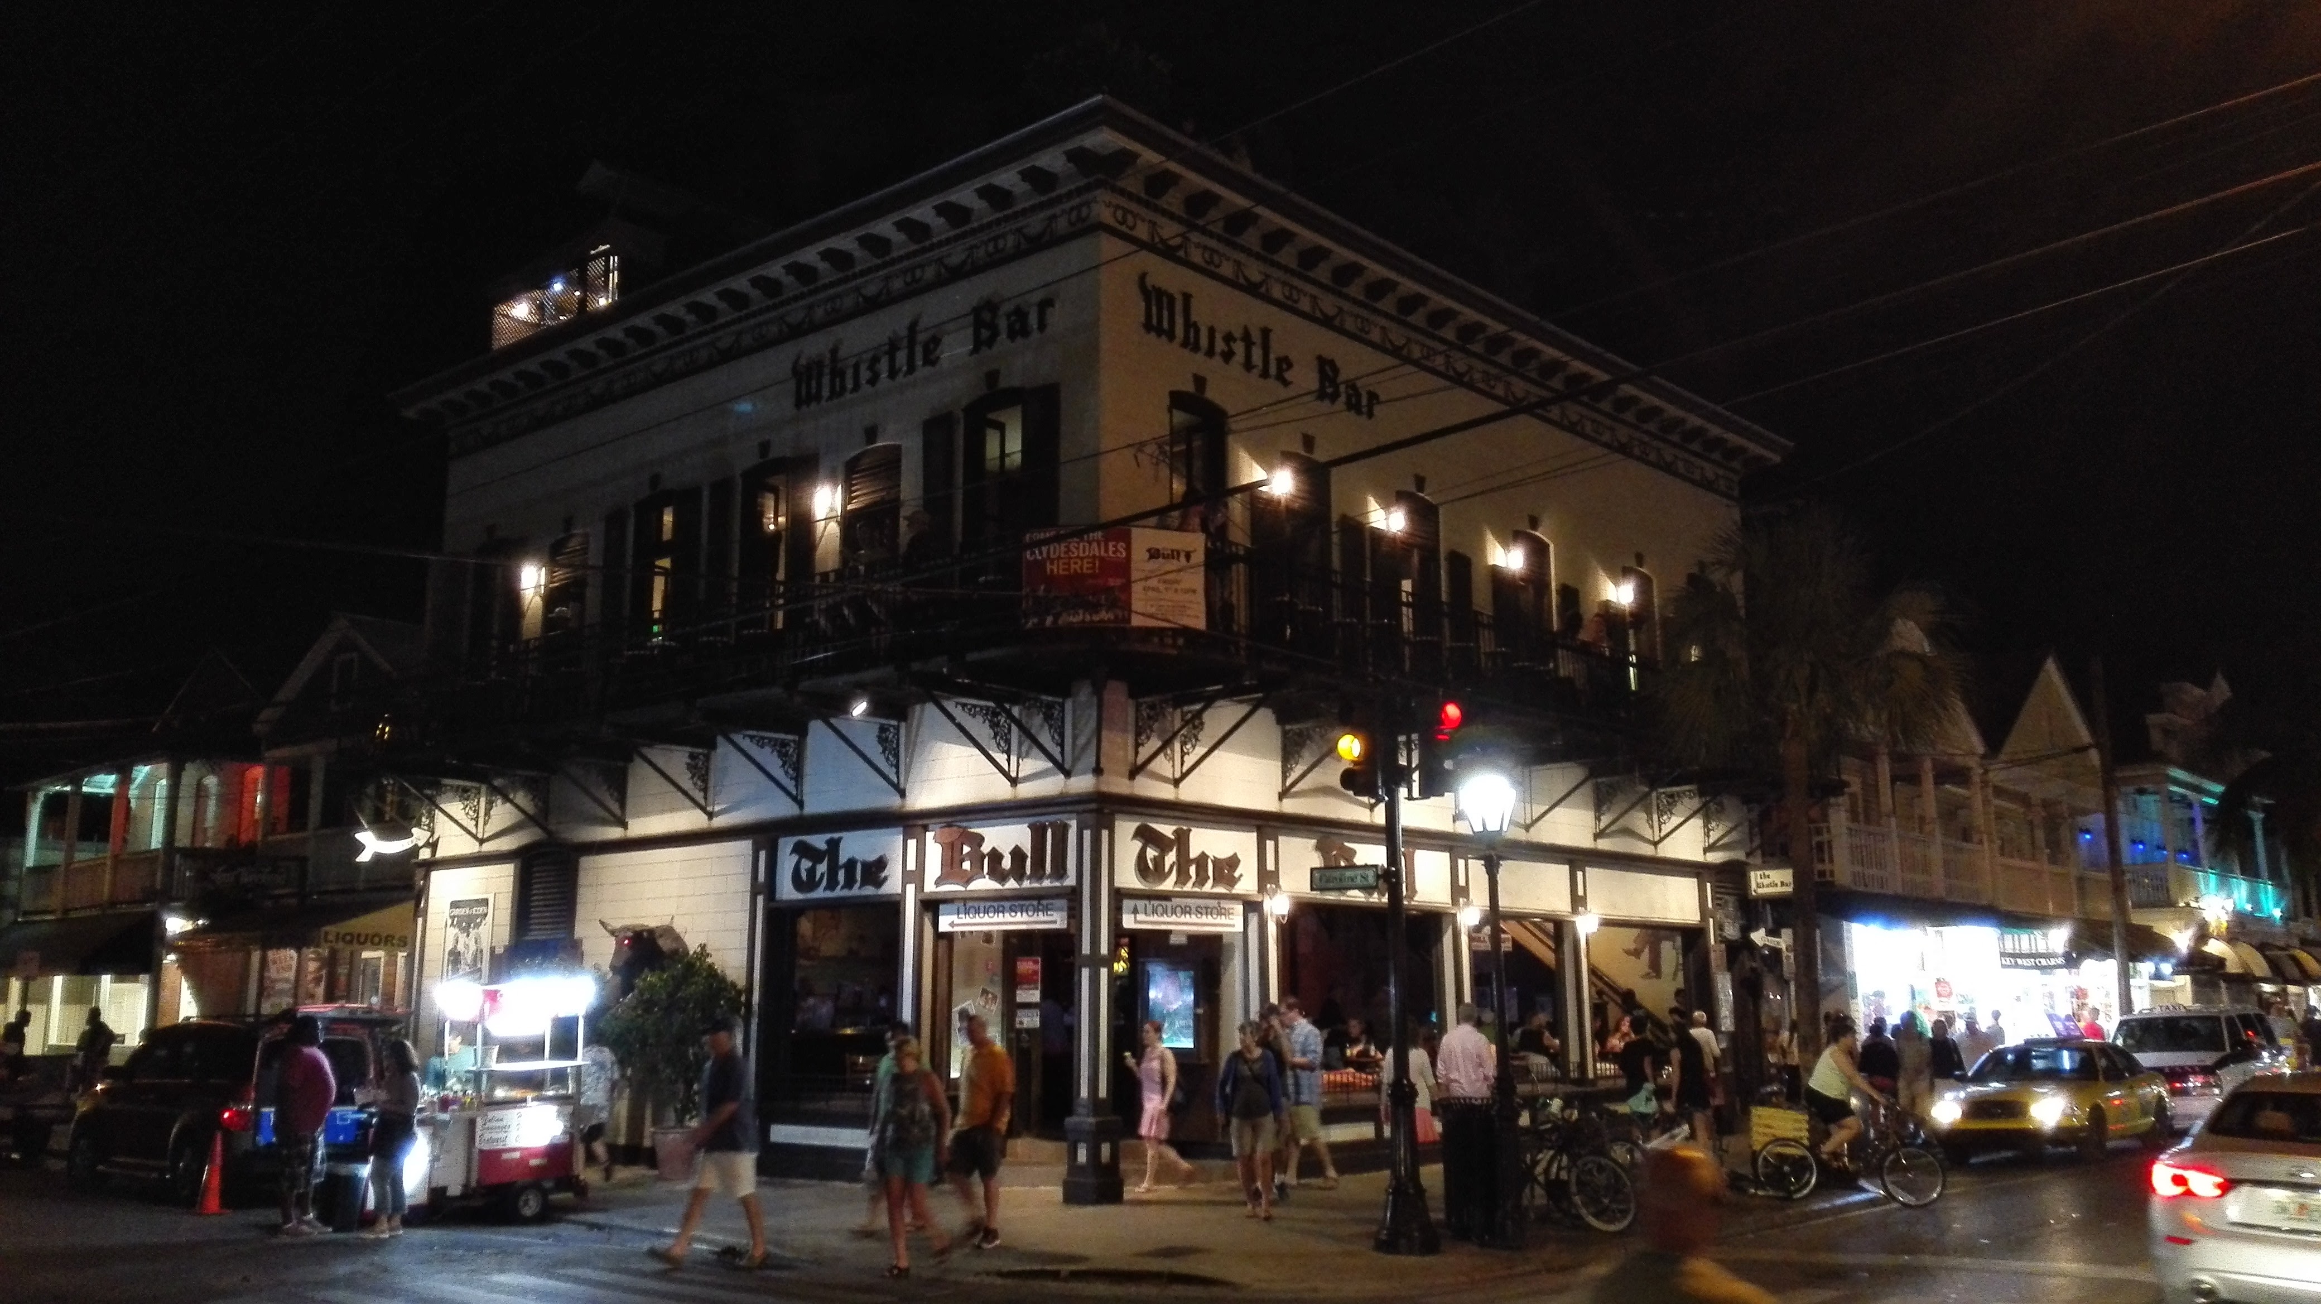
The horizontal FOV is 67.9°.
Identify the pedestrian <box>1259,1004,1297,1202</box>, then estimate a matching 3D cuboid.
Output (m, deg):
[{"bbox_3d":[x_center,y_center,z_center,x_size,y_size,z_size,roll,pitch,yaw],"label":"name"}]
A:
[{"bbox_3d":[1.100,4.260,16.419,0.480,1.759,0.380,-5,-12,21],"label":"pedestrian"}]

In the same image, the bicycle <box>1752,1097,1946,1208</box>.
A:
[{"bbox_3d":[6.631,4.753,16.512,1.780,1.050,0.700,-8,-14,35],"label":"bicycle"}]

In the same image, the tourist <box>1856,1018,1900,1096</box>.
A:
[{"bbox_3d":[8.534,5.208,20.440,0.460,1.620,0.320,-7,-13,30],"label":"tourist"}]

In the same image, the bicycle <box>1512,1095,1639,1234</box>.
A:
[{"bbox_3d":[3.203,4.134,13.994,0.570,1.040,1.680,7,-13,-33],"label":"bicycle"}]

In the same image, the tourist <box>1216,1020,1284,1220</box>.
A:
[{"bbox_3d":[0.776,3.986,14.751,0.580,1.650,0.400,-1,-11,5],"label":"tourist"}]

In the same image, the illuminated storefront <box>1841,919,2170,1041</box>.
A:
[{"bbox_3d":[17.487,7.359,34.474,1.000,3.200,16.500,-12,-16,43],"label":"illuminated storefront"}]

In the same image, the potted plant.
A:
[{"bbox_3d":[-5.169,4.321,18.222,1.380,2.380,1.420,0,-11,0],"label":"potted plant"}]

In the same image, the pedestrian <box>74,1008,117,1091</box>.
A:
[{"bbox_3d":[-13.363,5.397,21.648,0.400,1.740,0.500,-2,-11,10],"label":"pedestrian"}]

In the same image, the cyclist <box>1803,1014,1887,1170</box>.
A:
[{"bbox_3d":[6.772,4.349,17.000,0.750,1.460,0.500,-8,-15,34],"label":"cyclist"}]

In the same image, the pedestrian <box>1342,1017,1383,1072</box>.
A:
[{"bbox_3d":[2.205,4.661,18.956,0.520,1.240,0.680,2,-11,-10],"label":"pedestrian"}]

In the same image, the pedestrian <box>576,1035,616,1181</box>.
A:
[{"bbox_3d":[-5.842,4.605,17.762,0.550,1.660,0.480,-5,-12,22],"label":"pedestrian"}]

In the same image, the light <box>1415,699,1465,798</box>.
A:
[{"bbox_3d":[2.282,0.768,14.036,0.360,0.780,0.260,-9,-14,37],"label":"light"}]

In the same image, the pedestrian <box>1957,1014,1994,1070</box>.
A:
[{"bbox_3d":[12.933,6.588,27.216,0.360,1.720,0.520,7,-14,-29],"label":"pedestrian"}]

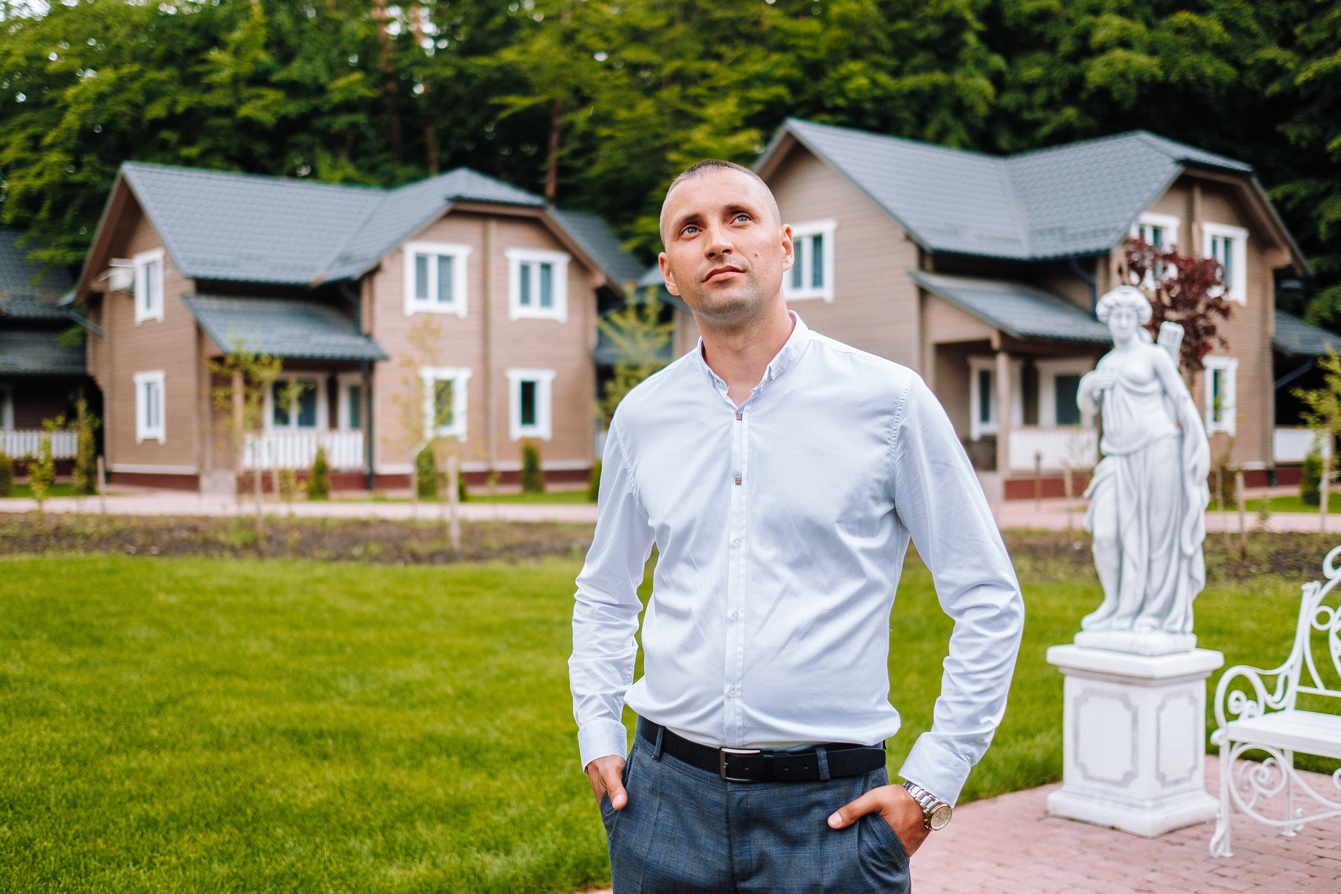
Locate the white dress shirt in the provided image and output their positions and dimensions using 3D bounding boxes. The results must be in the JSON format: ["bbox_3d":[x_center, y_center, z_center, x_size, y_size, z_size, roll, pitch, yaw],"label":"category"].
[{"bbox_3d":[0.172,0.135,1.710,0.570,0.620,0.310,0,1,15],"label":"white dress shirt"}]

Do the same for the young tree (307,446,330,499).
[{"bbox_3d":[-7.051,0.511,26.113,0.480,1.086,0.480,0,1,0],"label":"young tree"}]

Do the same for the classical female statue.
[{"bbox_3d":[1.760,0.073,4.860,0.340,1.344,0.430,-1,1,-43],"label":"classical female statue"}]

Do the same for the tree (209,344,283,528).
[{"bbox_3d":[-6.134,-0.160,18.869,1.062,2.665,1.062,0,1,0],"label":"tree"}]

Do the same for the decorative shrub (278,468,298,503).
[{"bbox_3d":[-7.406,0.743,25.246,0.384,0.655,0.384,0,1,0],"label":"decorative shrub"}]

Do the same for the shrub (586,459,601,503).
[{"bbox_3d":[-1.388,0.598,24.492,0.412,0.900,0.412,0,1,0],"label":"shrub"}]

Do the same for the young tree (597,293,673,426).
[{"bbox_3d":[-0.476,-0.568,18.800,1.118,3.409,1.118,0,1,0],"label":"young tree"}]

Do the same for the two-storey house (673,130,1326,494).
[{"bbox_3d":[8.666,-3.160,31.657,14.186,8.033,10.395,-1,1,-36],"label":"two-storey house"}]

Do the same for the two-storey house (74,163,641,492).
[{"bbox_3d":[-7.275,-3.098,35.425,14.186,8.033,10.395,-1,1,-40],"label":"two-storey house"}]

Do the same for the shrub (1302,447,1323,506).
[{"bbox_3d":[11.016,0.501,22.361,0.358,1.019,0.358,0,1,0],"label":"shrub"}]

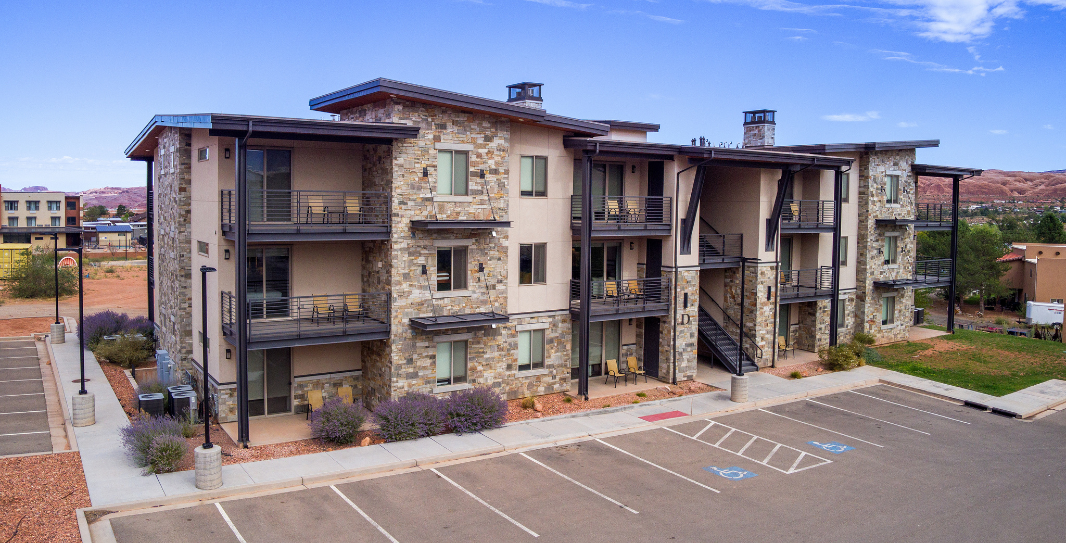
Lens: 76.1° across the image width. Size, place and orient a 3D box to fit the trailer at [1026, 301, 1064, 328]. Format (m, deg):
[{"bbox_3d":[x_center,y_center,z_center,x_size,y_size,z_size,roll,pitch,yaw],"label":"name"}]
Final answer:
[{"bbox_3d":[42.202,3.589,55.372,3.200,2.150,1.850,2,4,20],"label":"trailer"}]

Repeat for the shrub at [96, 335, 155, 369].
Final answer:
[{"bbox_3d":[-18.558,3.641,31.000,2.450,1.250,2.100,-2,5,-31],"label":"shrub"}]

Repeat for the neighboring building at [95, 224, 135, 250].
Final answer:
[{"bbox_3d":[-73.817,-6.063,120.000,5.800,3.900,4.500,-3,6,-38],"label":"neighboring building"}]

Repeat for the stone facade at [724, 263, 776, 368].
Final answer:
[{"bbox_3d":[9.831,1.853,30.773,1.400,4.600,1.900,-2,4,-31],"label":"stone facade"}]

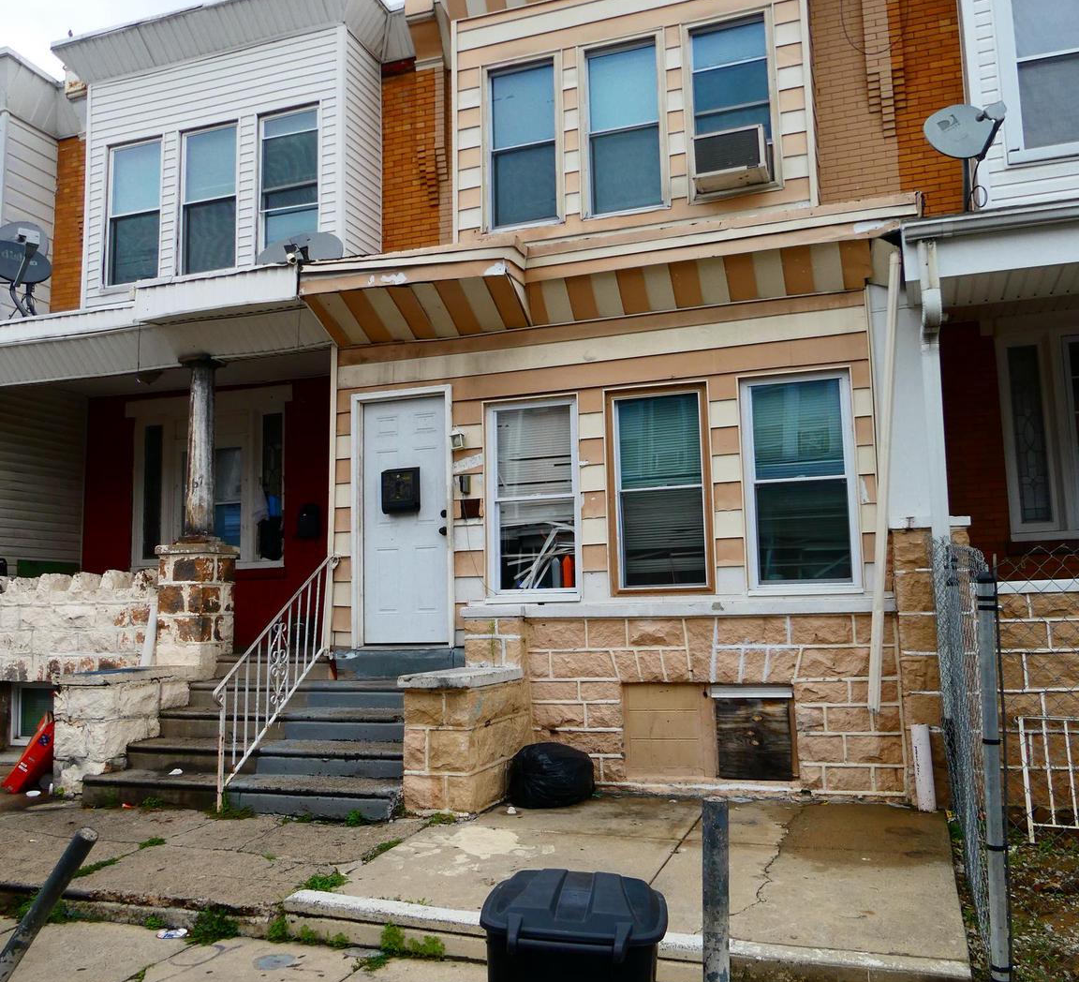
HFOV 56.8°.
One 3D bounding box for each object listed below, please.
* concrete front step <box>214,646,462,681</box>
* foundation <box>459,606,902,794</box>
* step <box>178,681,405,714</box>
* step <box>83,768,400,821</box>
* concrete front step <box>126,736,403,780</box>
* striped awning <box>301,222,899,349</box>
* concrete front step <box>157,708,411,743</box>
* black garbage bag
[{"bbox_3d":[-1.660,1.484,8.463,2.370,0.265,0.370,-4,-8,19],"label":"concrete front step"},{"bbox_3d":[0.996,1.577,7.434,3.260,1.260,0.300,-4,-8,19],"label":"foundation"},{"bbox_3d":[-1.734,1.680,8.118,2.430,0.200,0.360,-4,-8,19],"label":"step"},{"bbox_3d":[-2.043,2.125,7.004,2.510,0.195,0.410,-4,-8,19],"label":"step"},{"bbox_3d":[-1.960,1.982,7.398,2.430,0.205,0.390,-4,-8,19],"label":"concrete front step"},{"bbox_3d":[0.280,-1.638,7.726,4.610,0.500,0.500,-4,-8,19],"label":"striped awning"},{"bbox_3d":[-1.844,1.826,7.766,2.430,0.205,0.380,-4,-8,19],"label":"concrete front step"},{"bbox_3d":[0.059,1.989,7.061,0.580,0.405,0.520,-4,-8,19],"label":"black garbage bag"}]

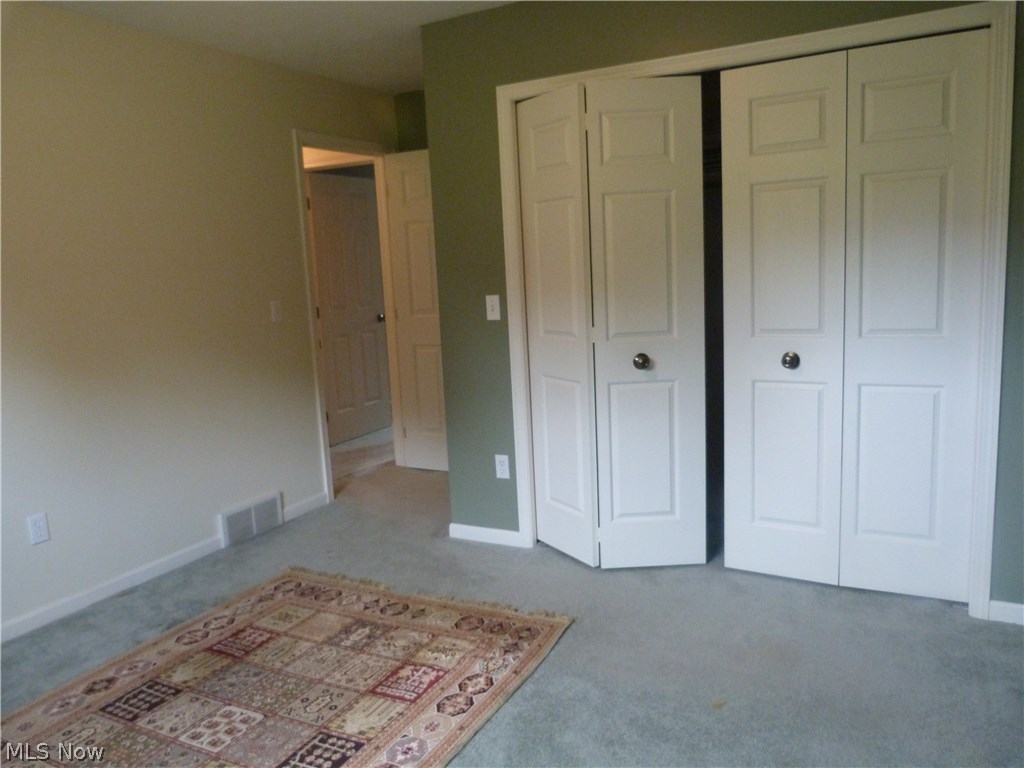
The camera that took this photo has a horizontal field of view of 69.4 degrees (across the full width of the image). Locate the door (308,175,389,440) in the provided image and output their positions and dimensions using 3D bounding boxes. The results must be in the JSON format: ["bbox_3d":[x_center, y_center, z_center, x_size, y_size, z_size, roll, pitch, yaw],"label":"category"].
[{"bbox_3d":[-1.287,-0.588,5.961,0.040,2.070,0.790,2,10,30],"label":"door"}]

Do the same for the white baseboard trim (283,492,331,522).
[{"bbox_3d":[-1.180,0.708,4.268,0.016,0.072,0.370,2,10,30],"label":"white baseboard trim"}]

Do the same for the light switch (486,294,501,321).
[{"bbox_3d":[-0.088,-0.352,3.435,0.071,0.115,0.010,1,10,26],"label":"light switch"}]

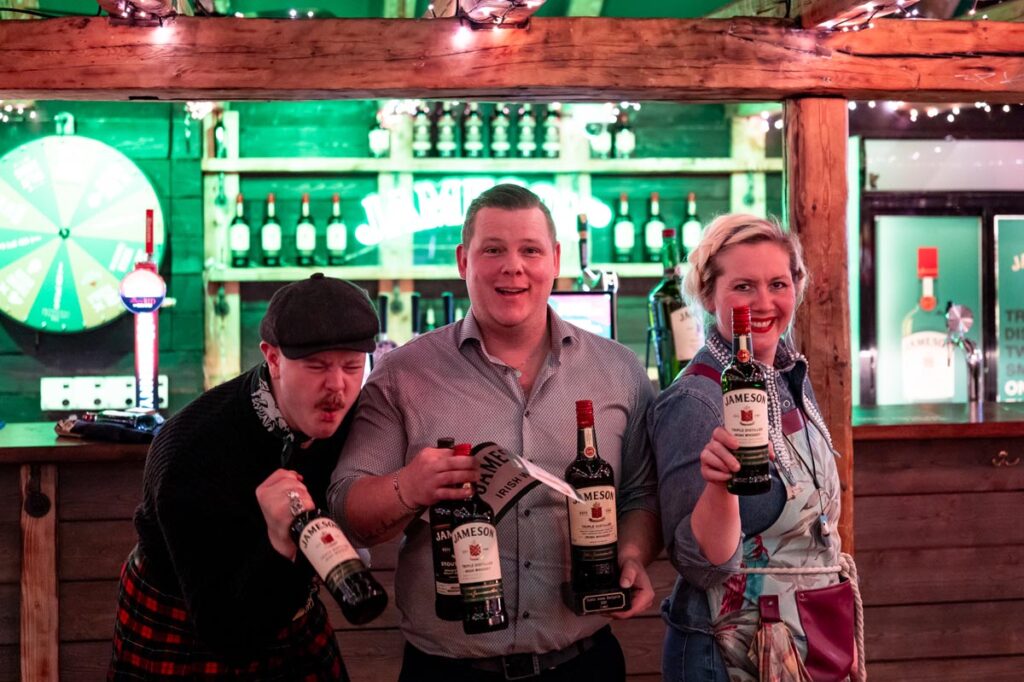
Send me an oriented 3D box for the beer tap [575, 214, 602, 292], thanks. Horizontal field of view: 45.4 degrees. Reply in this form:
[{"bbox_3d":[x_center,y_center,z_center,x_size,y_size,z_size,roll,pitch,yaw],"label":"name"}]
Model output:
[{"bbox_3d":[0.213,-0.241,3.400,0.095,0.235,0.050,0,1,35],"label":"beer tap"}]

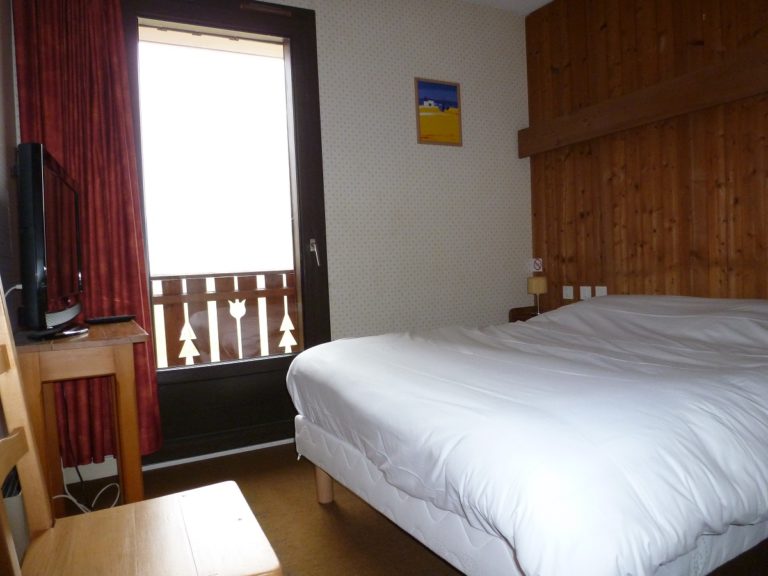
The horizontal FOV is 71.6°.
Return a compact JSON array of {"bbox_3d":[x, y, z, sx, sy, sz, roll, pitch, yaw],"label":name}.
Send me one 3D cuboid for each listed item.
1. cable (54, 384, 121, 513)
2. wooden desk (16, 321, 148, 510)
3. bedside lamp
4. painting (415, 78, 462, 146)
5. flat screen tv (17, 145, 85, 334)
[{"bbox_3d":[-1.202,0.638,2.149,0.280,0.460,0.280,-3,2,-31],"label":"cable"},{"bbox_3d":[-0.889,0.501,1.588,0.330,0.745,0.600,-3,2,-29],"label":"wooden desk"},{"bbox_3d":[0.997,0.055,3.460,0.125,0.260,0.125,-3,2,-31],"label":"bedside lamp"},{"bbox_3d":[0.351,-1.090,3.317,0.350,0.395,0.020,-3,2,-31],"label":"painting"},{"bbox_3d":[-0.951,-0.108,1.523,0.140,0.482,0.550,-3,2,-23],"label":"flat screen tv"}]

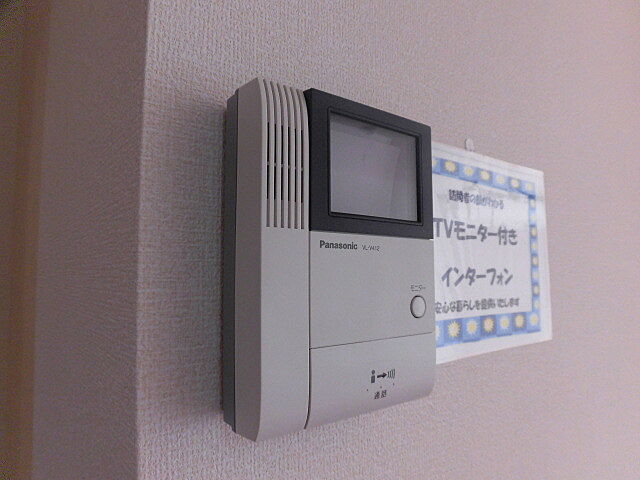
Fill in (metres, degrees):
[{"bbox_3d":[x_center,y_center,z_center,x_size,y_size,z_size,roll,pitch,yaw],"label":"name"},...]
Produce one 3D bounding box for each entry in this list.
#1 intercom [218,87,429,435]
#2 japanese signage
[{"bbox_3d":[0.012,0.013,0.304,0.149,0.202,0.047,3,-5,-38],"label":"intercom"},{"bbox_3d":[0.169,0.013,0.456,0.299,0.210,0.005,3,-5,-38],"label":"japanese signage"}]

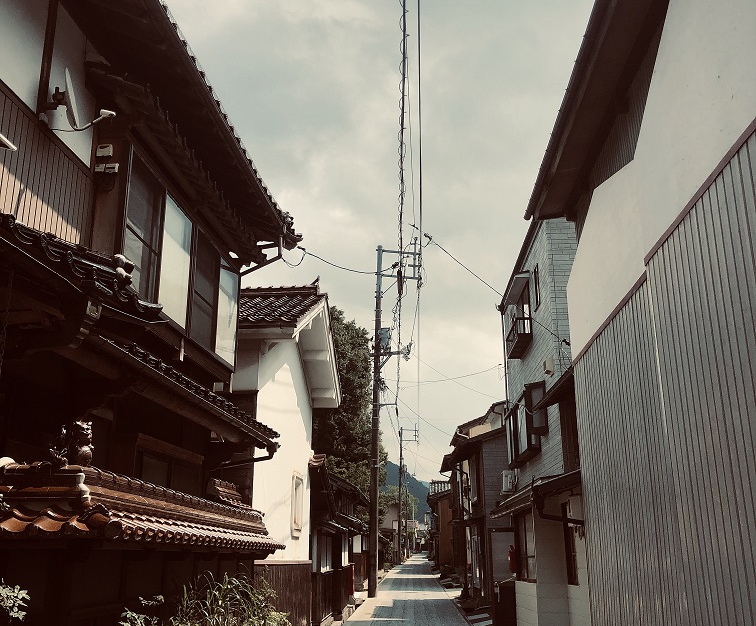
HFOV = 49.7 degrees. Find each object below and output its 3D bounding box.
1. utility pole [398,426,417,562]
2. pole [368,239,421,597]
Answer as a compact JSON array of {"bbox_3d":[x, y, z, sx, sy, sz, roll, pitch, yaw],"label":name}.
[{"bbox_3d":[2.722,16.348,73.643,1.640,12.230,0.500,1,-16,-3],"label":"utility pole"},{"bbox_3d":[0.583,3.306,28.384,1.720,12.450,0.600,1,-16,-3],"label":"pole"}]

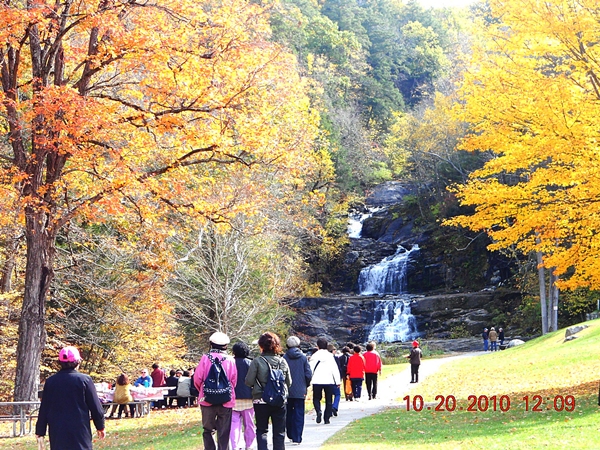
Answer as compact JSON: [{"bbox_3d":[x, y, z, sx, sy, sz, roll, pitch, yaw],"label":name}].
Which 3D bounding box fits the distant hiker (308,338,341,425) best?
[{"bbox_3d":[0.487,3.049,26.000,0.620,1.680,0.480,-1,-6,5],"label":"distant hiker"}]

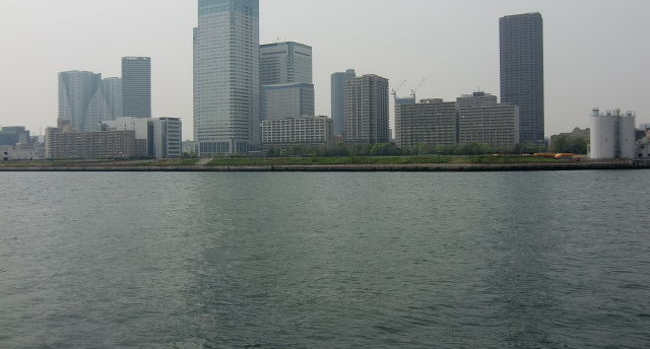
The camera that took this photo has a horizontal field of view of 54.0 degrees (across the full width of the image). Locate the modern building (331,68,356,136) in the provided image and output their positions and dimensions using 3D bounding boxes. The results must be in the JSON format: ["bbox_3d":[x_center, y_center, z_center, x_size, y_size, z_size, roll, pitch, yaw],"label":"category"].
[{"bbox_3d":[39.700,-130.420,1373.750,38.050,181.280,39.960,0,2,30],"label":"modern building"}]

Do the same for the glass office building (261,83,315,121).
[{"bbox_3d":[-45.150,-63.770,764.760,57.050,85.340,32.000,0,2,30],"label":"glass office building"}]

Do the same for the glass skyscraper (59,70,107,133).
[{"bbox_3d":[-560.880,-133.800,1456.170,65.000,194.450,65.000,0,2,30],"label":"glass skyscraper"}]

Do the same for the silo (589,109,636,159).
[{"bbox_3d":[137.270,-18.600,304.630,21.150,23.740,15.000,0,2,24],"label":"silo"}]

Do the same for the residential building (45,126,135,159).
[{"bbox_3d":[-254.070,-31.390,688.140,130.860,30.550,13.000,0,2,30],"label":"residential building"}]

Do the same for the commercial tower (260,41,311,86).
[{"bbox_3d":[-56.470,-103.080,901.570,58.320,156.000,49.510,0,2,30],"label":"commercial tower"}]

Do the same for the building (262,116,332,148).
[{"bbox_3d":[-30.750,-39.730,694.080,81.820,38.730,14.320,0,2,30],"label":"building"}]

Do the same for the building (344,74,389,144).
[{"bbox_3d":[45.570,-63.220,692.670,33.030,84.260,41.270,0,2,30],"label":"building"}]

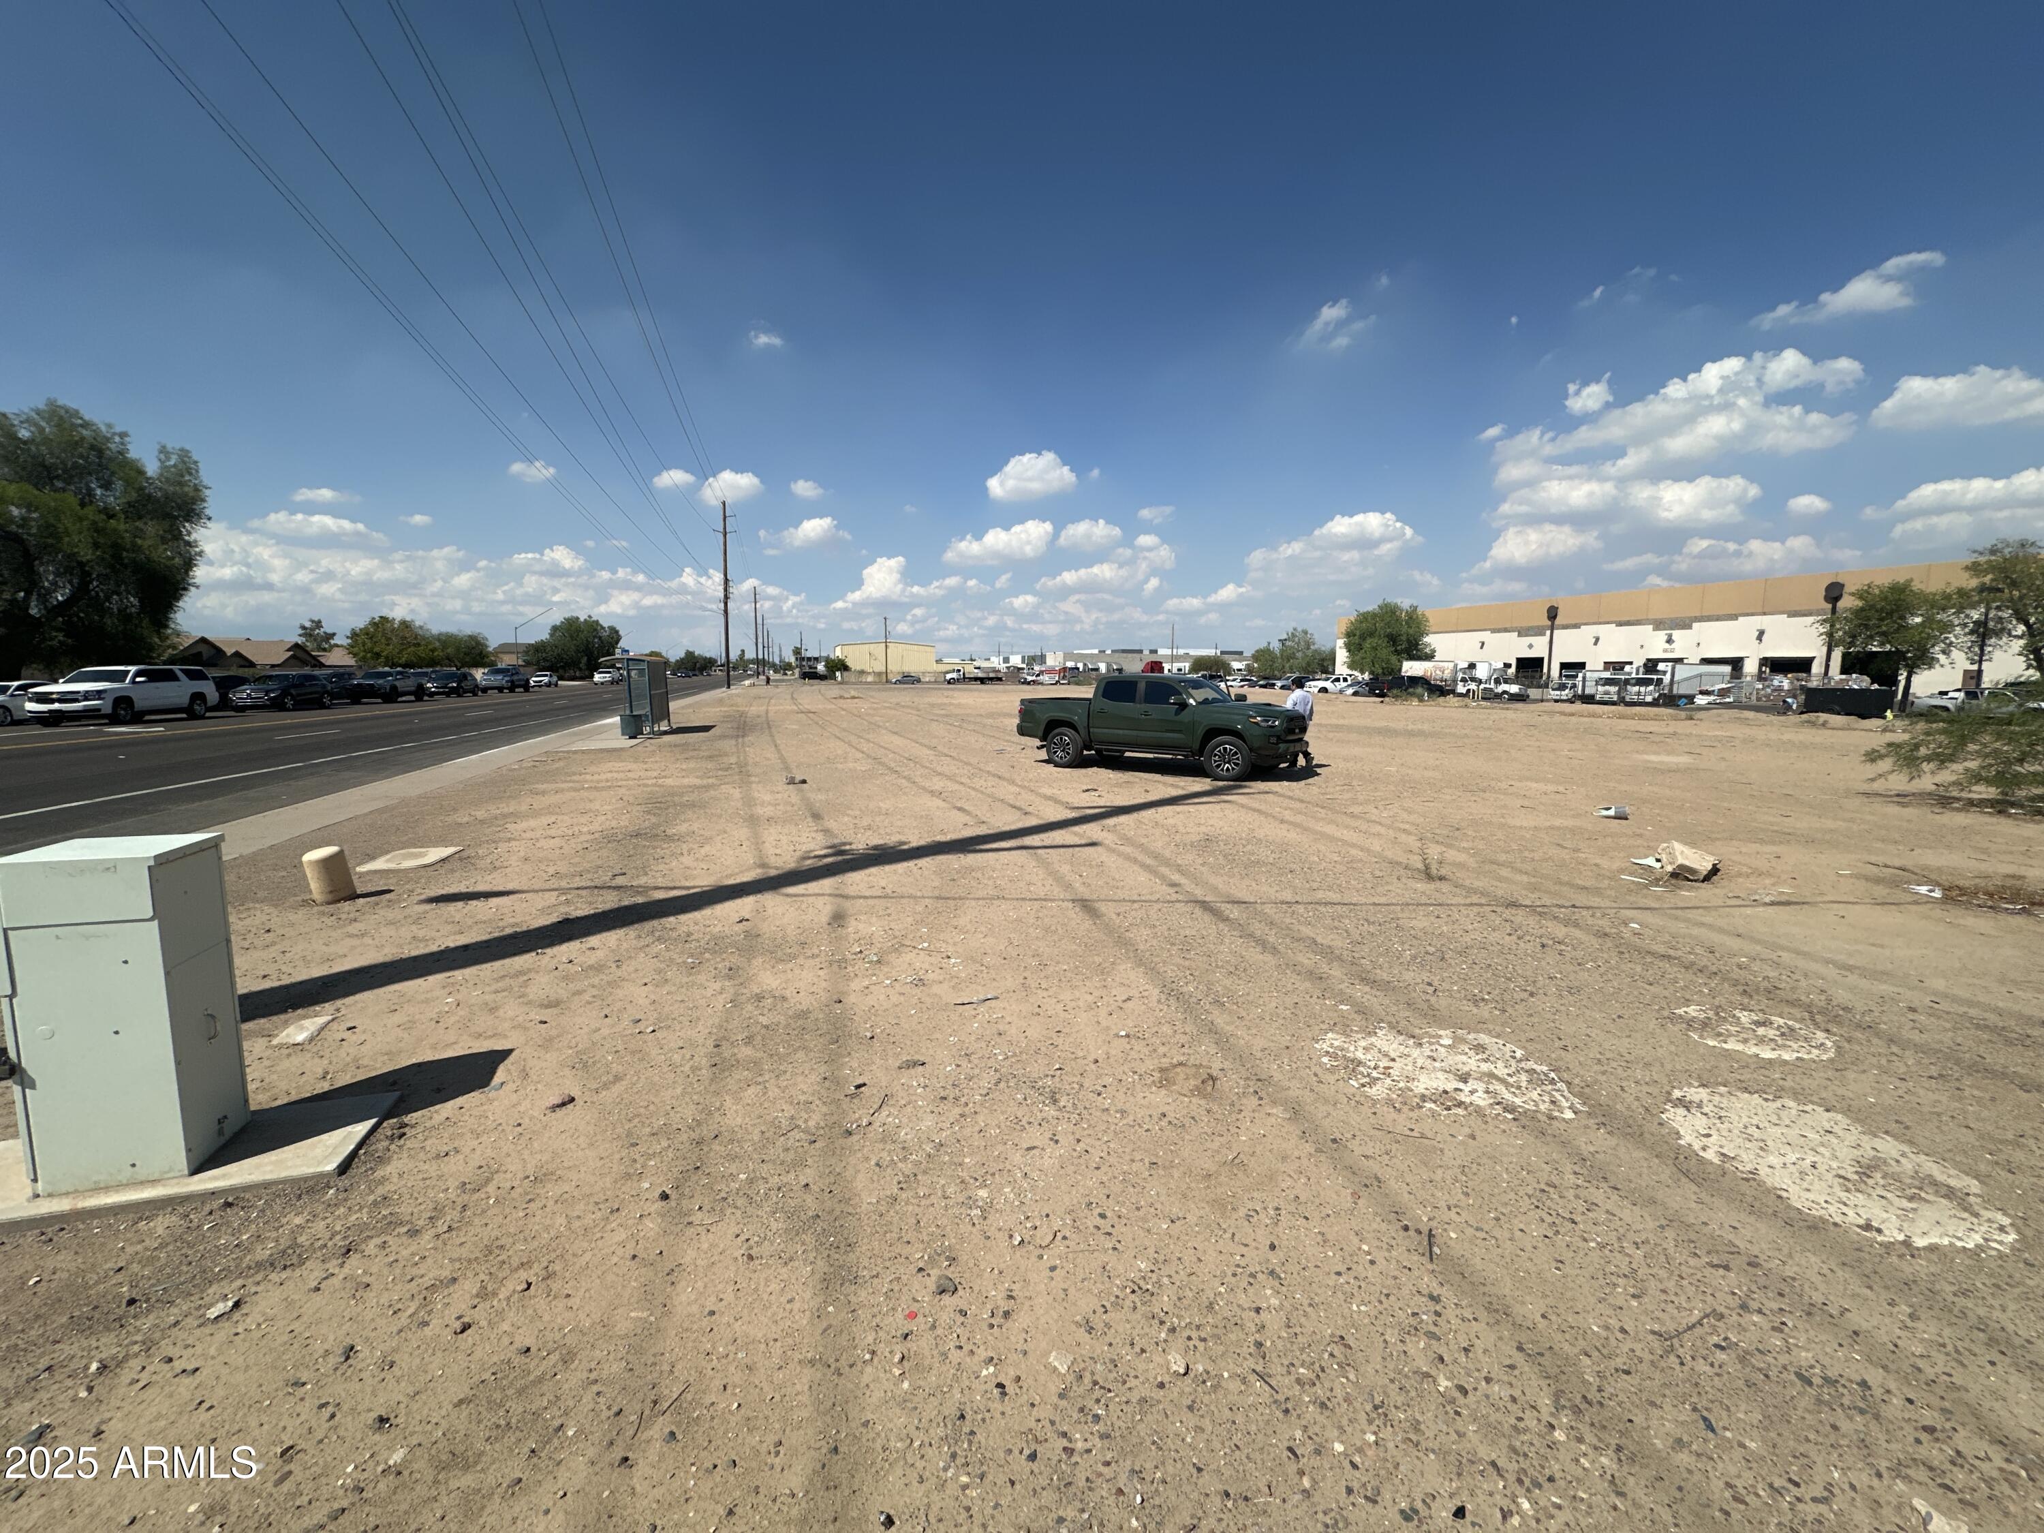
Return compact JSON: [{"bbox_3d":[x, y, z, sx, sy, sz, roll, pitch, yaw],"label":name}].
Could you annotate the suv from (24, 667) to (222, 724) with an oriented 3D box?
[{"bbox_3d":[-30.215,-2.437,28.102,2.050,1.890,5.690,-1,7,-14],"label":"suv"}]

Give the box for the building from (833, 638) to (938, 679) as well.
[{"bbox_3d":[-28.142,-20.994,167.514,18.000,7.200,22.000,-2,7,-16],"label":"building"}]

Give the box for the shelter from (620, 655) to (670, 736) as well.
[{"bbox_3d":[-11.717,-2.185,25.078,1.350,2.208,3.300,-2,7,-16],"label":"shelter"}]

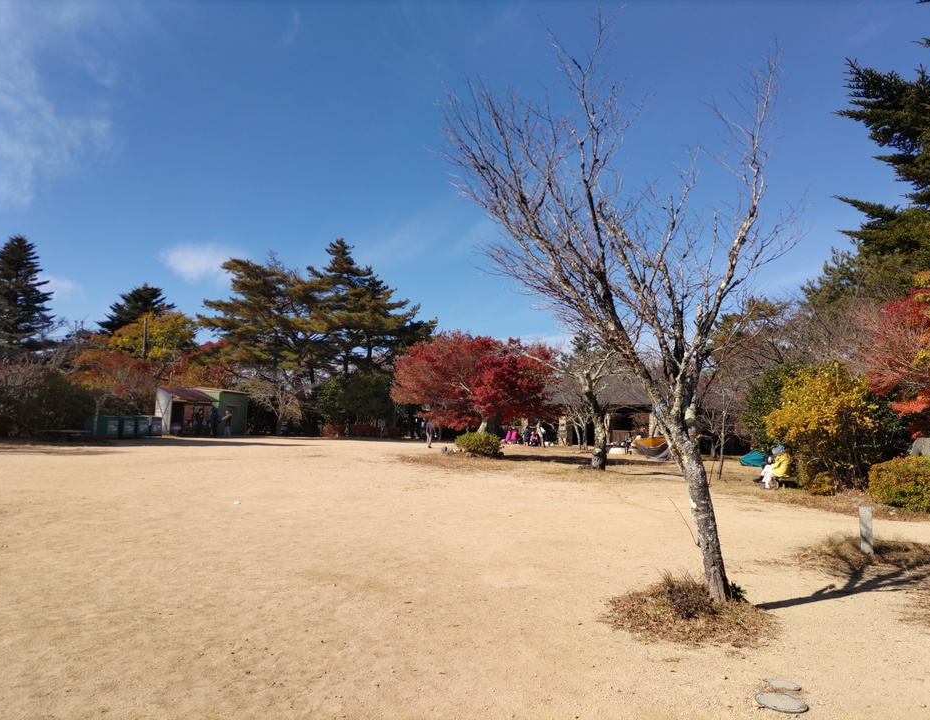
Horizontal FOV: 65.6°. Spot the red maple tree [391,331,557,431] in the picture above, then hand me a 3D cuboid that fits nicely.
[{"bbox_3d":[0.470,1.587,35.700,7.900,6.139,7.200,1,-5,0],"label":"red maple tree"}]

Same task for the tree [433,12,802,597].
[{"bbox_3d":[1.509,-0.598,7.000,3.400,5.726,3.200,1,-5,0],"label":"tree"}]

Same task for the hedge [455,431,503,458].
[{"bbox_3d":[0.623,3.878,33.300,2.150,1.239,1.800,1,-5,0],"label":"hedge"}]

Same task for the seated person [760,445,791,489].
[{"bbox_3d":[8.512,2.936,19.800,0.850,1.198,0.520,2,-5,-3],"label":"seated person"}]

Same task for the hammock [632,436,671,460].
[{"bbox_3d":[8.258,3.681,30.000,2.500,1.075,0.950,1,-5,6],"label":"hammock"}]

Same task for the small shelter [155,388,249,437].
[{"bbox_3d":[-18.294,3.501,49.500,2.900,3.100,6.200,-2,-6,33],"label":"small shelter"}]

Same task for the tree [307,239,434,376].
[{"bbox_3d":[-7.470,-1.986,57.000,9.800,15.518,9.200,1,-5,0],"label":"tree"}]

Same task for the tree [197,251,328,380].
[{"bbox_3d":[-15.293,-1.370,55.000,9.700,13.887,9.000,1,-5,0],"label":"tree"}]

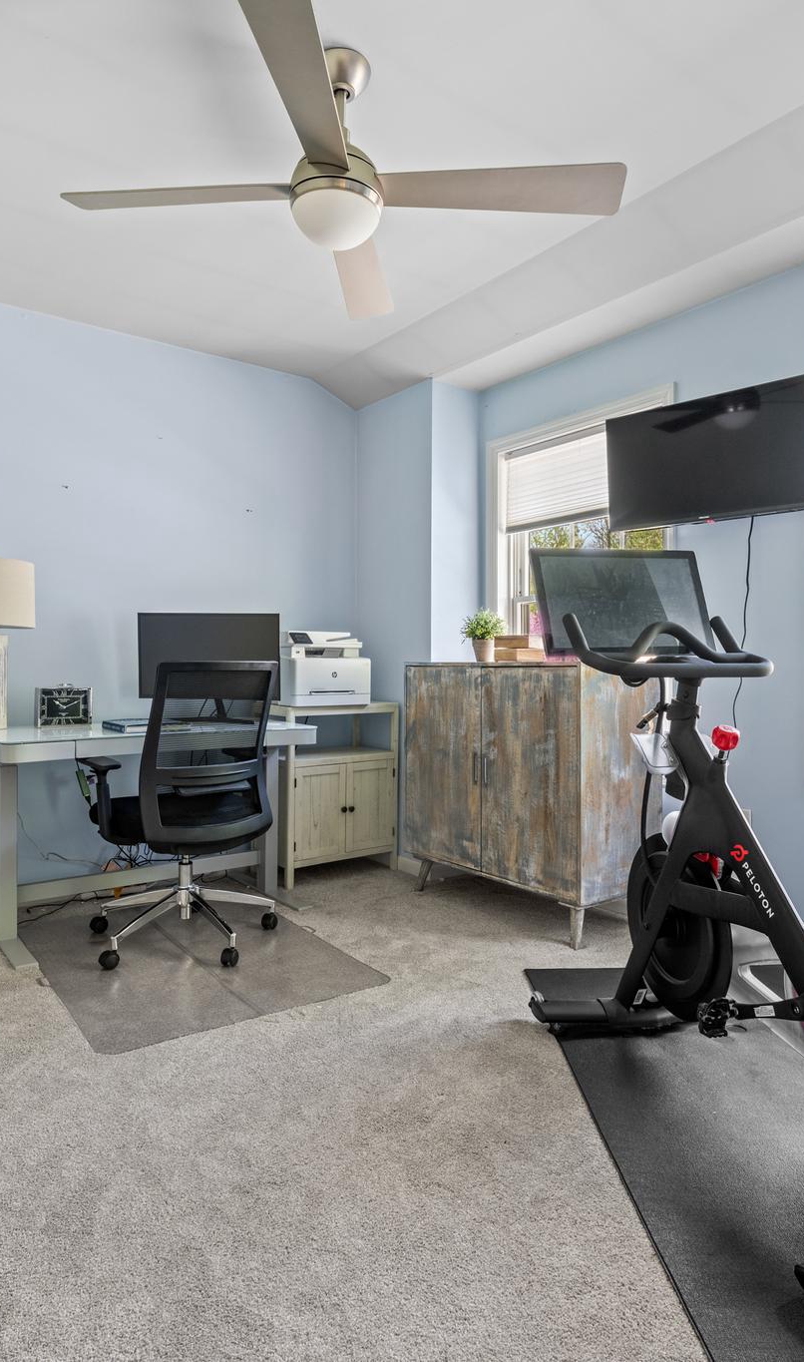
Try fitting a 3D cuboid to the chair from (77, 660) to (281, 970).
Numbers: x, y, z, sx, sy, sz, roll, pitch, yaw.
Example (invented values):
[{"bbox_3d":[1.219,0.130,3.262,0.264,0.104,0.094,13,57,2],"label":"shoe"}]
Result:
[{"bbox_3d":[-0.786,0.452,2.886,0.660,1.020,0.660,0,0,-39],"label":"chair"}]

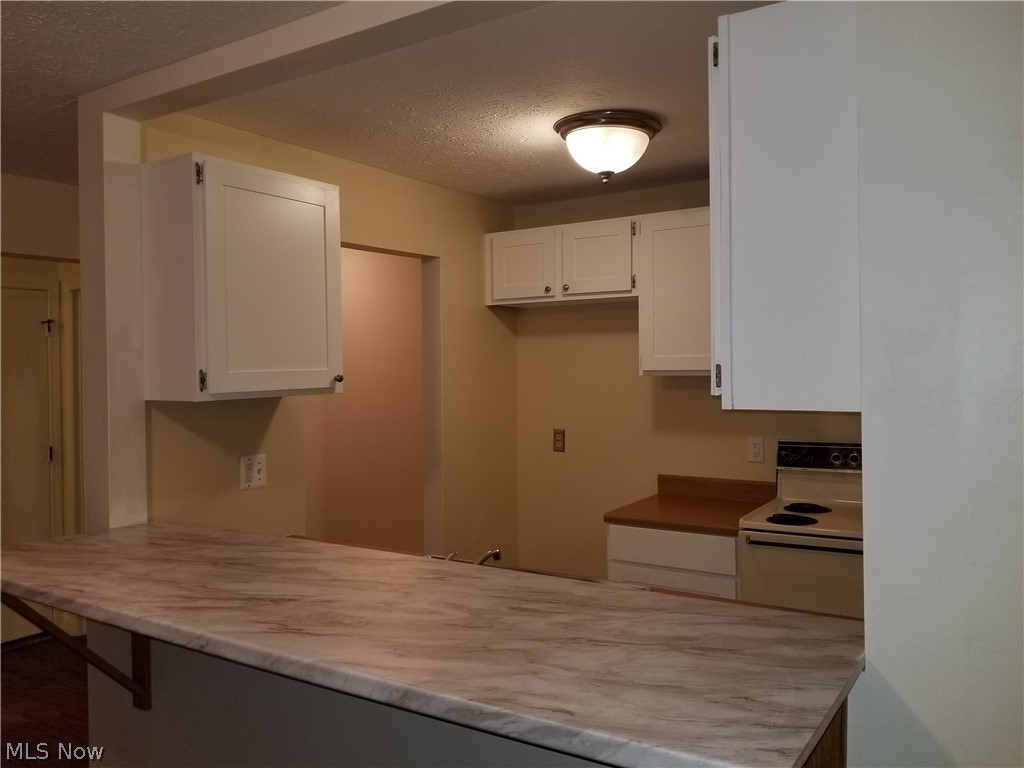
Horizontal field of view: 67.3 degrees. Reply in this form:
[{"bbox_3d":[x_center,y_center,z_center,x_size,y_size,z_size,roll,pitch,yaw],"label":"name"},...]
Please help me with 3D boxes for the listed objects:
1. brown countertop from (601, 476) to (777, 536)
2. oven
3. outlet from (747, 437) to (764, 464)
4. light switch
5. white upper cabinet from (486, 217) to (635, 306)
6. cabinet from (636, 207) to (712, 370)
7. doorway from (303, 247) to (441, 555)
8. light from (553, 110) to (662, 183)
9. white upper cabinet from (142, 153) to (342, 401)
[{"bbox_3d":[0.829,0.538,3.498,0.602,0.137,0.635,0,2,34],"label":"brown countertop"},{"bbox_3d":[1.383,0.880,3.100,0.760,1.208,0.670,0,2,34],"label":"oven"},{"bbox_3d":[1.156,0.314,3.648,0.078,0.121,0.010,0,2,34],"label":"outlet"},{"bbox_3d":[-0.967,0.332,2.887,0.010,0.124,0.117,0,2,34],"label":"light switch"},{"bbox_3d":[0.308,-0.613,3.996,0.888,0.385,0.320,0,2,34],"label":"white upper cabinet"},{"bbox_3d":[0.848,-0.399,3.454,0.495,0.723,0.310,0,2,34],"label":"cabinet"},{"bbox_3d":[-0.639,0.445,3.497,0.120,2.112,0.884,0,2,34],"label":"doorway"},{"bbox_3d":[0.352,-0.852,2.825,0.390,0.222,0.390,-1,1,0],"label":"light"},{"bbox_3d":[-0.919,-0.335,2.671,0.325,0.760,0.600,0,2,34],"label":"white upper cabinet"}]

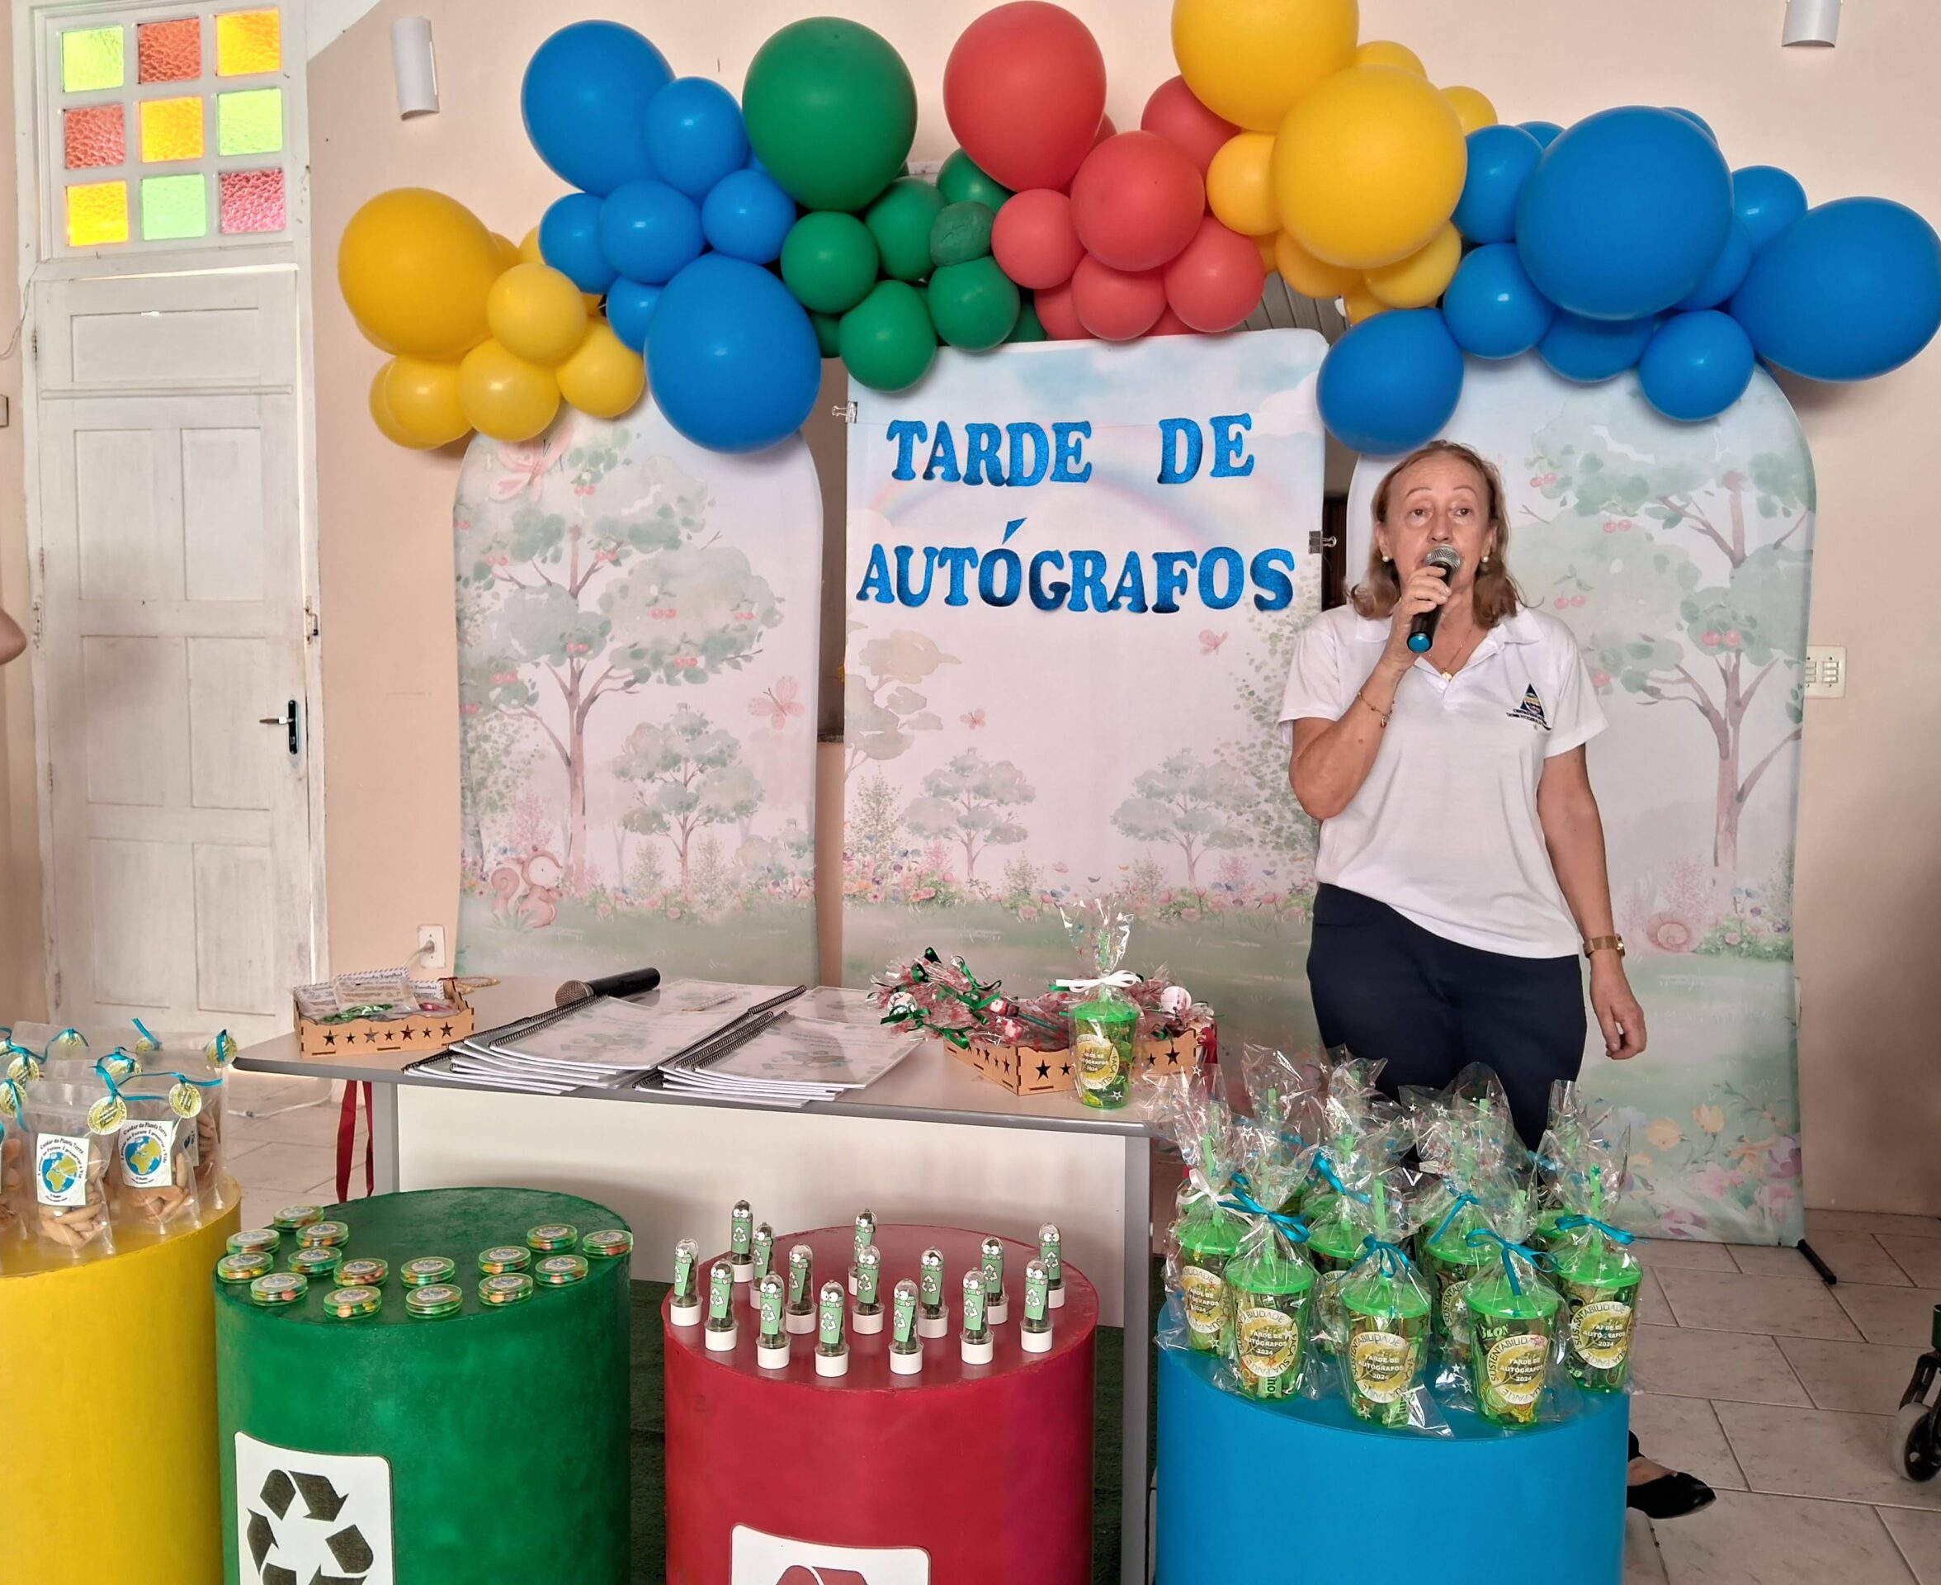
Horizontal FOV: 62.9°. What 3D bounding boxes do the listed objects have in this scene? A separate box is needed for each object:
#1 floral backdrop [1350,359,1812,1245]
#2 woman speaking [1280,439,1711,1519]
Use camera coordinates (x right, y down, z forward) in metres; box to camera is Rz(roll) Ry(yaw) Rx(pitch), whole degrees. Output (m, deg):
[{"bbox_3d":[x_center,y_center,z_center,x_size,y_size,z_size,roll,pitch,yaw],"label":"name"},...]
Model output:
[{"bbox_3d":[1.334,-0.007,3.556,0.980,2.000,0.050,1,4,11],"label":"floral backdrop"},{"bbox_3d":[0.813,0.264,2.498,0.590,1.600,0.380,1,4,15],"label":"woman speaking"}]

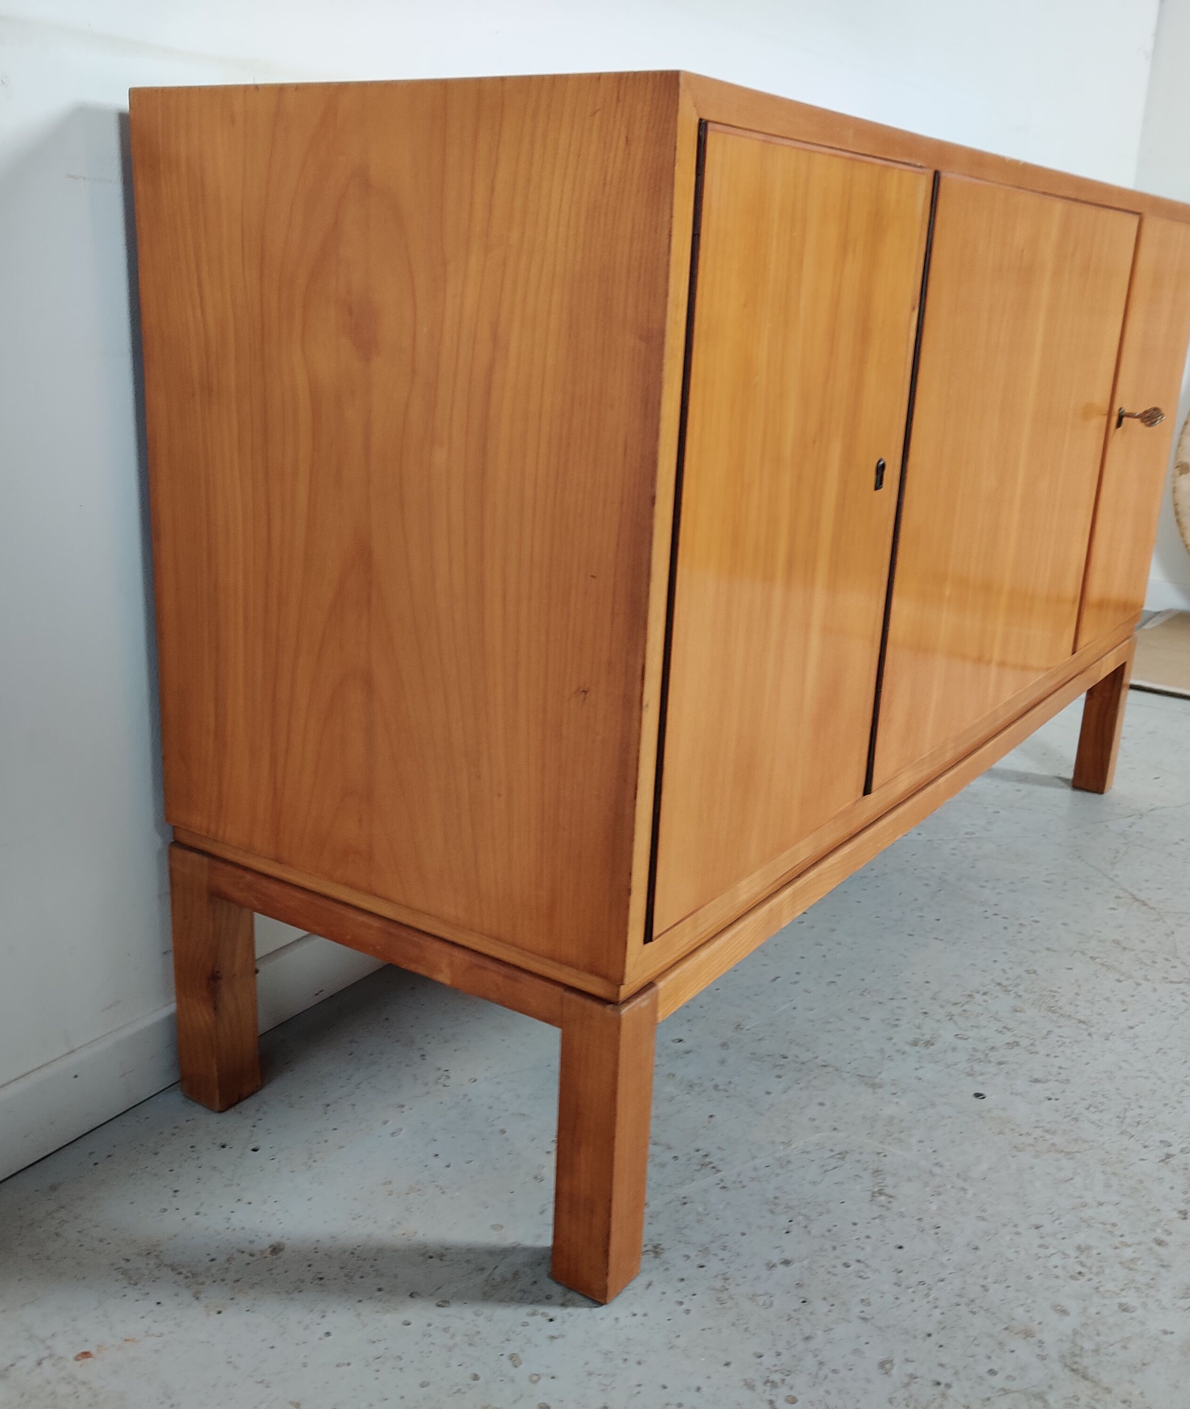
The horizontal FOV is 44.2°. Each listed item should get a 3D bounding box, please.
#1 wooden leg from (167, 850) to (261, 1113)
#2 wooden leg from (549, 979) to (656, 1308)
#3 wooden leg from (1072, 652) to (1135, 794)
[{"bbox_3d":[-0.311,0.220,1.204,0.046,0.225,0.046,13,20,31],"label":"wooden leg"},{"bbox_3d":[0.007,0.296,1.008,0.046,0.225,0.046,13,20,31],"label":"wooden leg"},{"bbox_3d":[0.708,0.011,2.036,0.046,0.225,0.046,13,20,31],"label":"wooden leg"}]

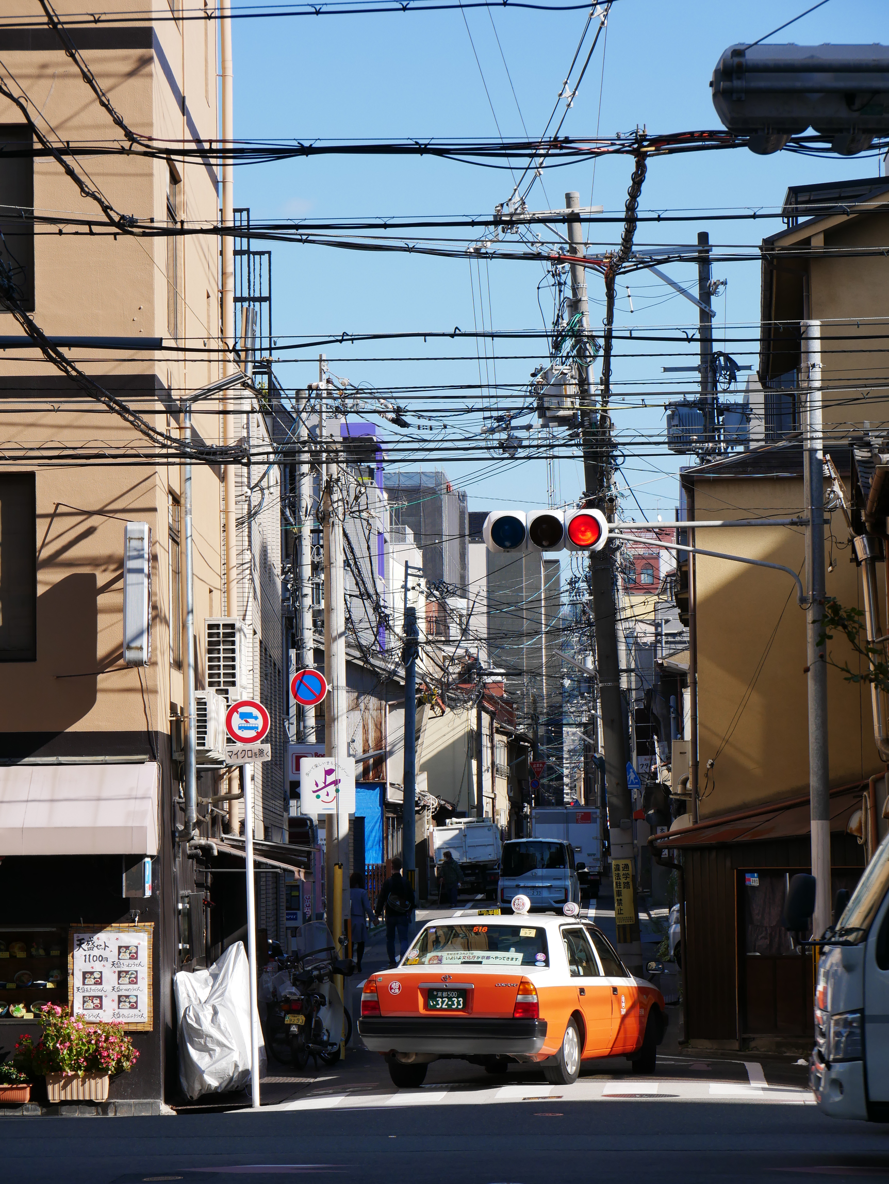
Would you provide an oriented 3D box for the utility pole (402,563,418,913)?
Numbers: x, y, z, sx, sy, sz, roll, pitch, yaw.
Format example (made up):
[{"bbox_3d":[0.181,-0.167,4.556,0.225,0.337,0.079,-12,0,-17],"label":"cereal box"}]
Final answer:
[{"bbox_3d":[-0.708,3.227,85.000,0.300,7.550,0.300,0,-3,0],"label":"utility pole"}]

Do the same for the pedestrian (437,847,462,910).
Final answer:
[{"bbox_3d":[0.158,7.543,108.000,0.480,1.550,0.520,1,-4,-35],"label":"pedestrian"}]

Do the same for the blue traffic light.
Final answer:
[{"bbox_3d":[0.565,-0.528,36.600,0.340,0.340,0.320,-1,-3,0],"label":"blue traffic light"}]

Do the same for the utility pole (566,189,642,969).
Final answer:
[{"bbox_3d":[2.221,-0.093,57.804,0.340,11.234,0.340,-4,-3,0],"label":"utility pole"}]

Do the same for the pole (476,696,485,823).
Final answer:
[{"bbox_3d":[1.177,6.527,133.170,0.250,6.245,0.250,-1,-3,0],"label":"pole"}]

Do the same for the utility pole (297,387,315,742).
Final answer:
[{"bbox_3d":[-2.202,1.353,66.254,0.270,9.362,0.270,-1,-3,0],"label":"utility pole"}]

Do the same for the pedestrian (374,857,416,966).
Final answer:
[{"bbox_3d":[-0.791,5.074,65.000,0.620,1.750,0.420,-1,-3,2],"label":"pedestrian"}]

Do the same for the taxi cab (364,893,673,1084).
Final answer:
[{"bbox_3d":[0.682,3.580,37.047,1.720,1.620,4.620,-2,-3,17],"label":"taxi cab"}]

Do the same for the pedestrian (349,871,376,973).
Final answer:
[{"bbox_3d":[-1.333,5.179,64.300,0.480,1.570,0.360,-1,-3,3],"label":"pedestrian"}]

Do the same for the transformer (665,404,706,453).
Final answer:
[{"bbox_3d":[3.939,-2.664,67.000,0.640,0.820,0.640,-1,-3,11],"label":"transformer"}]

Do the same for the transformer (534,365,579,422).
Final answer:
[{"bbox_3d":[1.594,-2.796,58.000,0.540,0.830,0.540,-1,-3,0],"label":"transformer"}]

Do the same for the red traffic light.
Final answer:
[{"bbox_3d":[1.266,-0.552,36.600,0.380,0.380,0.320,-1,-3,0],"label":"red traffic light"}]

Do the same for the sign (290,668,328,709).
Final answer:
[{"bbox_3d":[-1.462,1.038,44.300,0.390,0.390,0.040,-1,-3,0],"label":"sign"}]

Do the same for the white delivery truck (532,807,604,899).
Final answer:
[{"bbox_3d":[3.899,8.159,128.973,2.100,2.840,5.800,-1,-3,3],"label":"white delivery truck"}]

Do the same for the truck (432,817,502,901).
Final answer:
[{"bbox_3d":[0.635,7.657,117.400,1.800,2.300,4.800,-4,-3,3],"label":"truck"}]

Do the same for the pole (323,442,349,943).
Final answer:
[{"bbox_3d":[-1.124,1.627,43.471,0.270,6.302,0.270,-1,-3,0],"label":"pole"}]

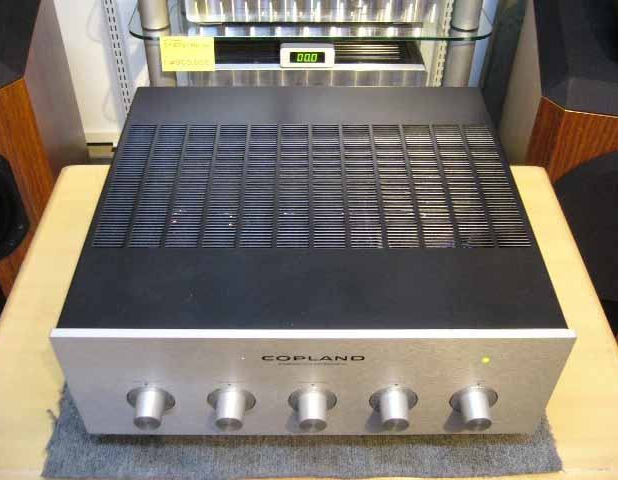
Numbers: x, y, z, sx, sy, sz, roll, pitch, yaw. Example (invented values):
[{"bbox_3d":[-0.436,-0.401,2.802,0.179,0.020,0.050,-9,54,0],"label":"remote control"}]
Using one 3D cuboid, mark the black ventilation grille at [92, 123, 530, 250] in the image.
[{"bbox_3d":[0.002,-0.059,0.676,0.410,0.010,0.203,0,44,-1],"label":"black ventilation grille"}]

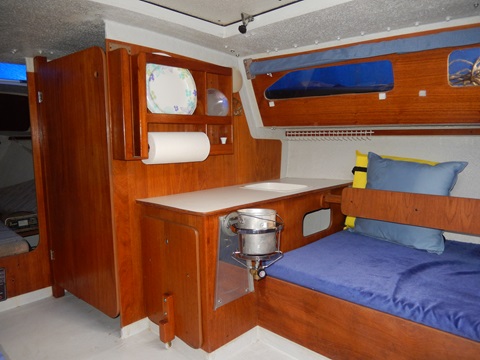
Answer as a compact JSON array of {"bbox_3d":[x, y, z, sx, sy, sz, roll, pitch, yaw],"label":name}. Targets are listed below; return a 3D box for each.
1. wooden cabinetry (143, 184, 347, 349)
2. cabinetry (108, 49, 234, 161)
[{"bbox_3d":[0.098,0.285,1.671,0.442,0.480,1.076,5,8,43],"label":"wooden cabinetry"},{"bbox_3d":[-0.261,-0.304,1.480,0.110,0.408,0.564,5,8,43],"label":"cabinetry"}]

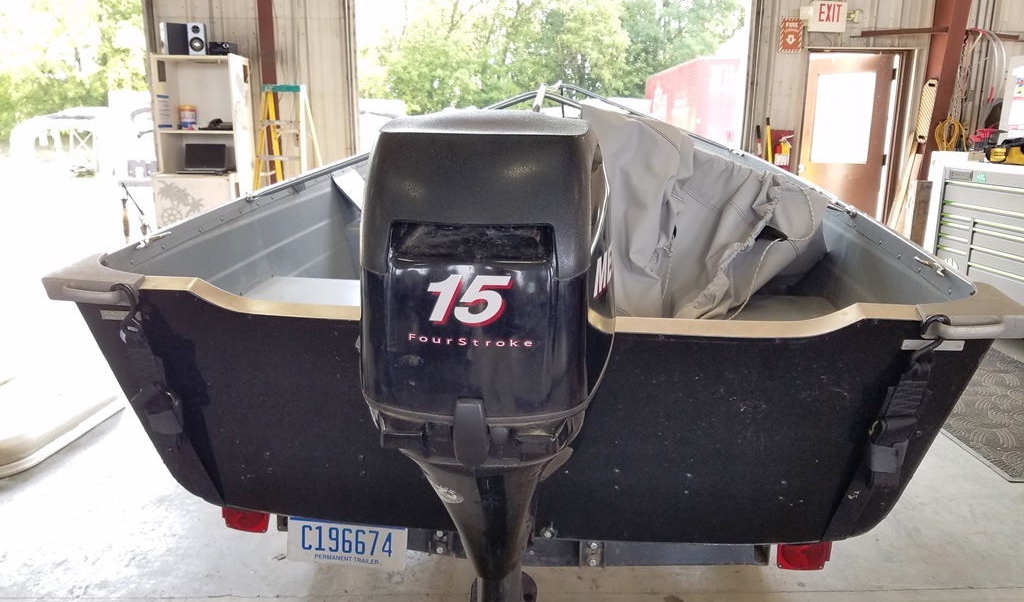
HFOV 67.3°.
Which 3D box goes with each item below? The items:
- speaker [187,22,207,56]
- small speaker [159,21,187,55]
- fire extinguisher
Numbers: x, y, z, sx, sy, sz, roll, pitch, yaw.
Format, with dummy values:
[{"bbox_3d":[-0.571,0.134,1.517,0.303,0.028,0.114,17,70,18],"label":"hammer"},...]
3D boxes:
[{"bbox_3d":[-2.559,-2.128,6.273,0.140,0.240,0.190,-3,14,-13],"label":"speaker"},{"bbox_3d":[-2.760,-2.143,6.326,0.140,0.240,0.190,13,19,42],"label":"small speaker"},{"bbox_3d":[2.507,-1.311,7.157,0.170,0.430,0.130,0,14,-3],"label":"fire extinguisher"}]

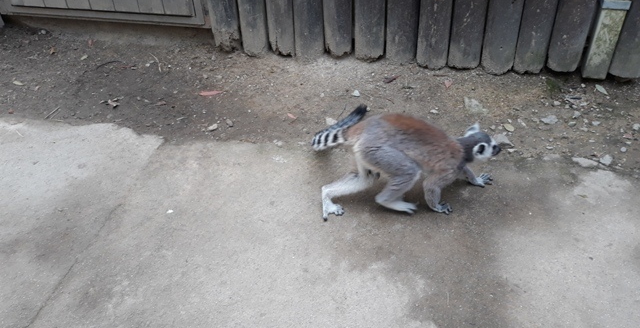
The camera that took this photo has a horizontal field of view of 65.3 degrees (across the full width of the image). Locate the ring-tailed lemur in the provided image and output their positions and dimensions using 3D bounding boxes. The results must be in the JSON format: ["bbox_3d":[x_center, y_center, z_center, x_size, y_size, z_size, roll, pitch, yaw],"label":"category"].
[{"bbox_3d":[0.267,-0.012,1.425,0.590,0.340,0.210,-10,34,-11],"label":"ring-tailed lemur"}]

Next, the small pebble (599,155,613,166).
[{"bbox_3d":[0.947,-0.012,1.656,0.047,0.023,0.040,-2,33,1],"label":"small pebble"}]

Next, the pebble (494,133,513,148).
[{"bbox_3d":[0.655,-0.084,1.790,0.068,0.030,0.055,-2,33,1],"label":"pebble"}]

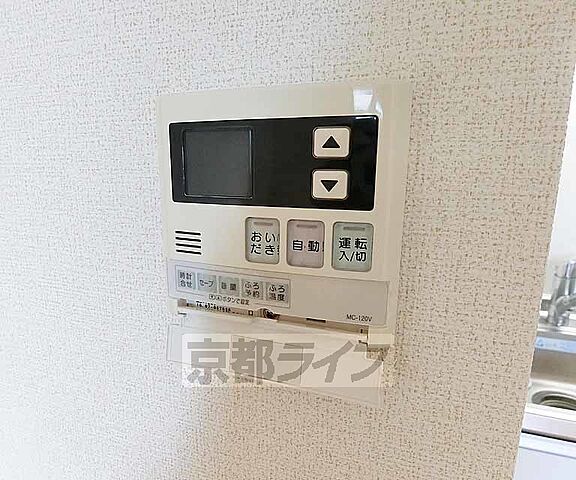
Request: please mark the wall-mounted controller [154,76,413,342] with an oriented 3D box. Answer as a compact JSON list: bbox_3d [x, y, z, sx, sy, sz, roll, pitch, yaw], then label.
[{"bbox_3d":[-0.009,-0.011,0.171,0.130,0.127,0.018,3,10,14],"label":"wall-mounted controller"}]

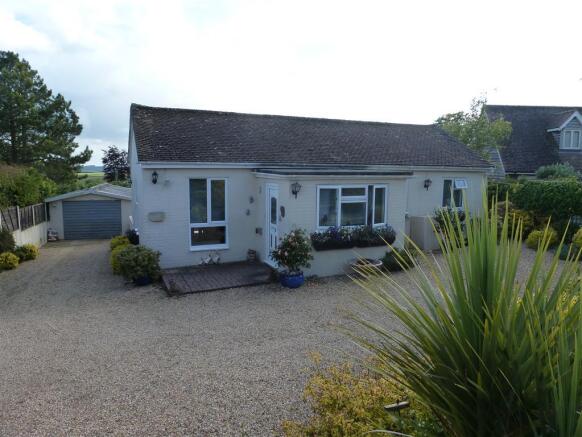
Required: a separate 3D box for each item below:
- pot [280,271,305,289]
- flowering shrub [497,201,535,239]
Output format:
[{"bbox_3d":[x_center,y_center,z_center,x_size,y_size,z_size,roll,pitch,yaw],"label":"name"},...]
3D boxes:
[{"bbox_3d":[0.033,1.354,8.920,0.520,0.370,0.520,0,7,0],"label":"pot"},{"bbox_3d":[8.675,0.077,15.600,1.350,1.450,1.300,-3,7,-24],"label":"flowering shrub"}]

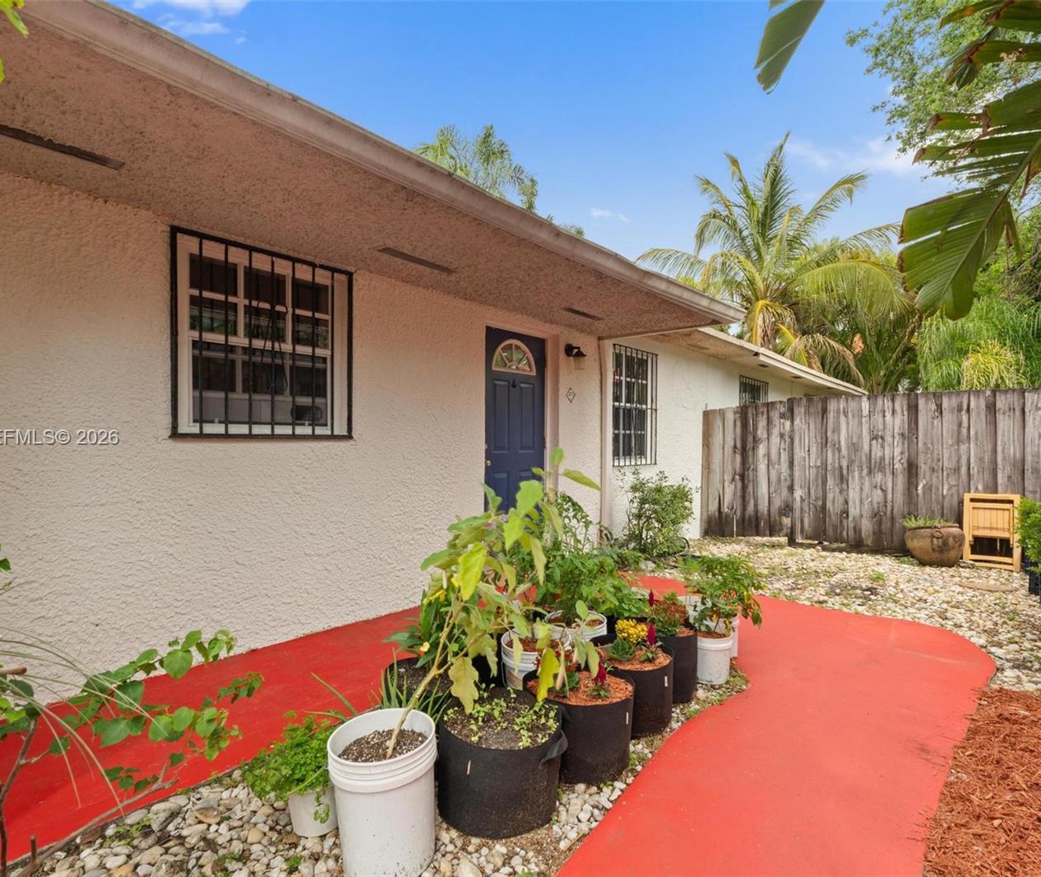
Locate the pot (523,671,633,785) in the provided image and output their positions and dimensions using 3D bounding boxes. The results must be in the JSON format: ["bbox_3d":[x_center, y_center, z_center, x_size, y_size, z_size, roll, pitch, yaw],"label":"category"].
[{"bbox_3d":[0.235,1.090,2.130,0.420,0.290,0.400,0,0,0],"label":"pot"}]

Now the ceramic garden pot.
[{"bbox_3d":[4.396,1.143,5.830,0.520,0.390,0.520,0,0,31],"label":"ceramic garden pot"}]

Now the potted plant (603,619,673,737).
[{"bbox_3d":[0.487,1.004,2.400,0.360,0.420,0.360,0,0,0],"label":"potted plant"}]

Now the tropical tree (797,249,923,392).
[{"bbox_3d":[5.900,-0.950,9.500,2.400,4.500,2.400,0,0,0],"label":"tropical tree"}]

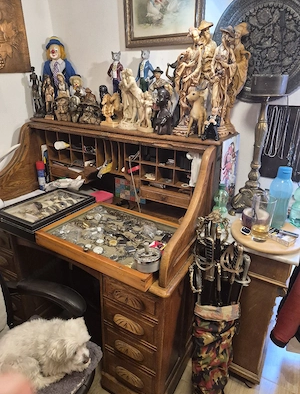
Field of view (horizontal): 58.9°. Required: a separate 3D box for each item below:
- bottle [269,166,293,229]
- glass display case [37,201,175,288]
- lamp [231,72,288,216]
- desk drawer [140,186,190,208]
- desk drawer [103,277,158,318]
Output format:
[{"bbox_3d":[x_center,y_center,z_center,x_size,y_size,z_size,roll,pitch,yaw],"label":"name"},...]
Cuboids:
[{"bbox_3d":[0.617,0.007,1.266,0.097,0.298,0.097,13,24,25],"label":"bottle"},{"bbox_3d":[-0.151,0.183,1.224,0.582,0.050,0.423,14,25,29],"label":"glass display case"},{"bbox_3d":[0.587,-0.263,1.422,0.185,0.695,0.185,13,25,28],"label":"lamp"},{"bbox_3d":[0.126,-0.026,1.484,0.290,0.061,0.200,13,25,28],"label":"desk drawer"},{"bbox_3d":[0.002,0.339,1.214,0.278,0.149,0.360,13,25,28],"label":"desk drawer"}]

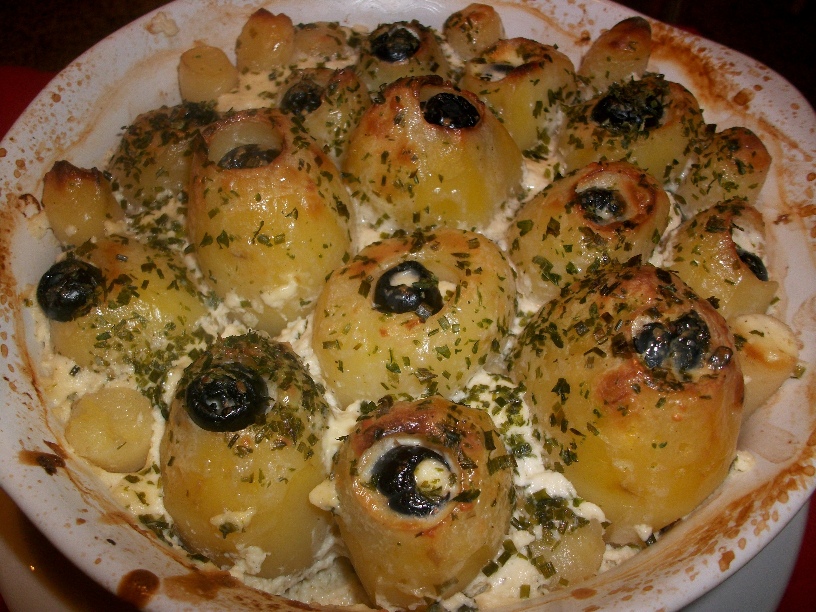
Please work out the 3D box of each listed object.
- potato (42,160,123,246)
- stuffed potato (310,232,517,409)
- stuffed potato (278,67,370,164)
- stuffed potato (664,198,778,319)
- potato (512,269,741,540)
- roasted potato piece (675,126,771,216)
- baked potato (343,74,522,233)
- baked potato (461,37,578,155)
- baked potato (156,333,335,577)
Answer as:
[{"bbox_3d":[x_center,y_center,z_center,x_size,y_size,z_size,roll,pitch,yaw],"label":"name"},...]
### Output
[{"bbox_3d":[-0.129,-0.040,0.290,0.029,0.037,0.029,0,52,0],"label":"potato"},{"bbox_3d":[0.002,0.004,0.260,0.068,0.058,0.066,0,52,0],"label":"stuffed potato"},{"bbox_3d":[-0.037,-0.084,0.336,0.042,0.047,0.043,-4,55,0],"label":"stuffed potato"},{"bbox_3d":[0.128,-0.019,0.301,0.043,0.048,0.043,13,50,-15],"label":"stuffed potato"},{"bbox_3d":[0.061,0.029,0.214,0.063,0.081,0.068,2,47,-2],"label":"potato"},{"bbox_3d":[0.129,-0.054,0.302,0.033,0.040,0.033,-4,55,0],"label":"roasted potato piece"},{"bbox_3d":[0.010,-0.064,0.308,0.070,0.064,0.068,0,52,0],"label":"baked potato"},{"bbox_3d":[0.051,-0.096,0.337,0.050,0.056,0.050,0,52,0],"label":"baked potato"},{"bbox_3d":[-0.044,0.043,0.203,0.047,0.074,0.055,2,47,-2],"label":"baked potato"}]

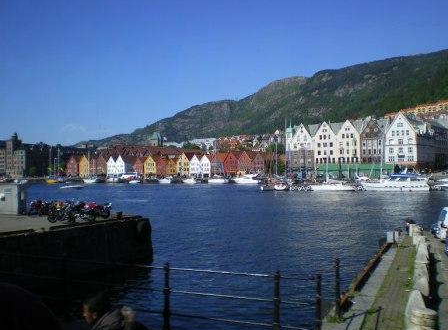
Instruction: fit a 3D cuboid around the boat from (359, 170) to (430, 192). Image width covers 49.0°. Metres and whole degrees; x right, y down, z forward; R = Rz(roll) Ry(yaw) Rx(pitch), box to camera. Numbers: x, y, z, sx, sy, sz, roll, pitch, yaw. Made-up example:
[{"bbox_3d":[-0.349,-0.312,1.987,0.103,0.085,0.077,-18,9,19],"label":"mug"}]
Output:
[{"bbox_3d":[54.886,4.886,158.000,20.530,6.730,5.400,-1,-1,31],"label":"boat"}]

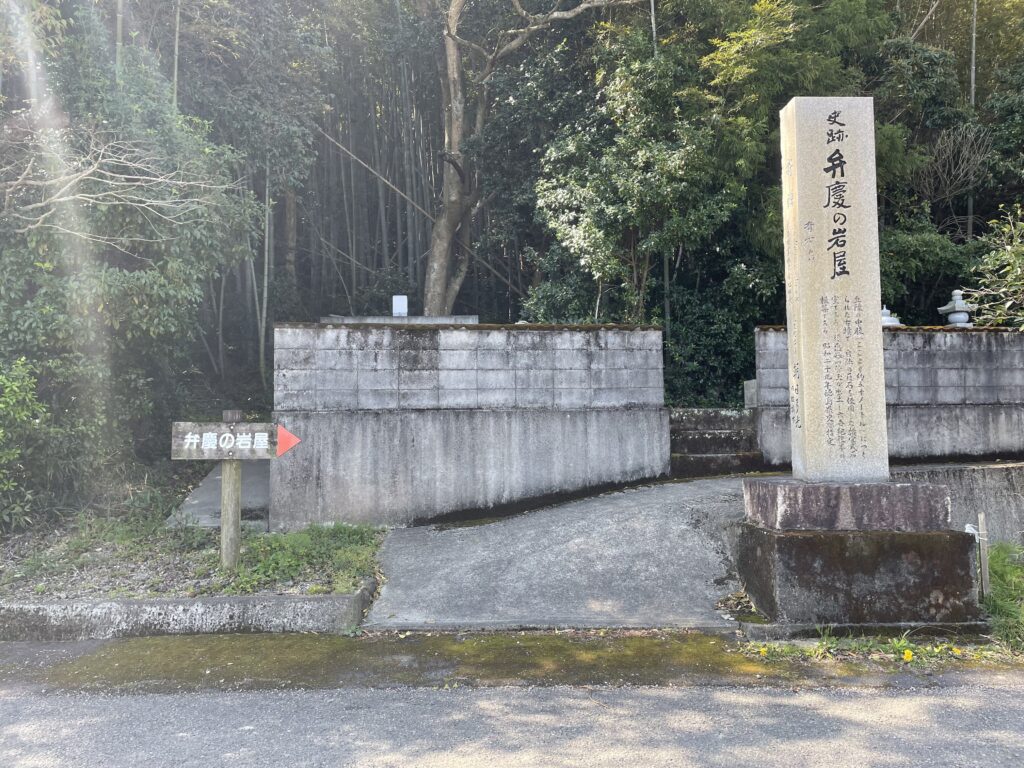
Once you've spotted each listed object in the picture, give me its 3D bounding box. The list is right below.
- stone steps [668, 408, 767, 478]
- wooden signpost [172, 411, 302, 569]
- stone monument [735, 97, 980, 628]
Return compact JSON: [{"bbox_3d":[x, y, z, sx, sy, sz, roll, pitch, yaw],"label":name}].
[{"bbox_3d":[2.156,0.633,8.638,1.060,0.750,0.800,0,-3,-9],"label":"stone steps"},{"bbox_3d":[-2.331,0.893,6.540,1.090,1.335,0.180,0,-3,-2],"label":"wooden signpost"},{"bbox_3d":[2.680,-0.267,6.312,1.490,4.140,1.020,-1,-3,0],"label":"stone monument"}]

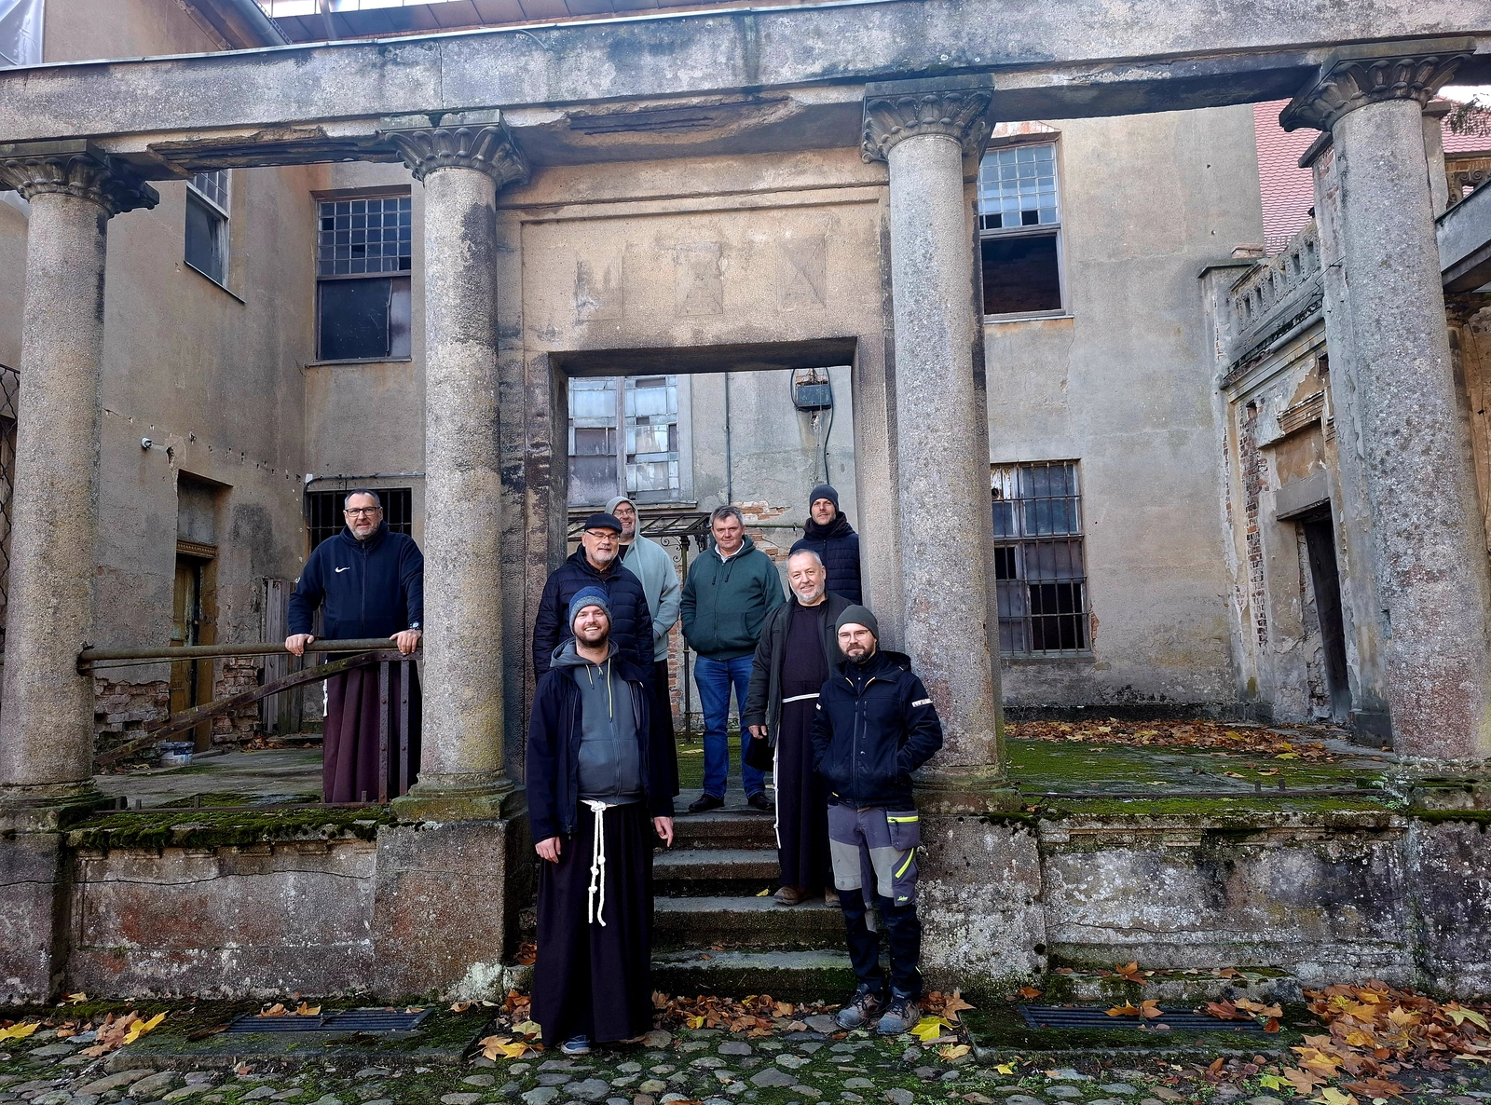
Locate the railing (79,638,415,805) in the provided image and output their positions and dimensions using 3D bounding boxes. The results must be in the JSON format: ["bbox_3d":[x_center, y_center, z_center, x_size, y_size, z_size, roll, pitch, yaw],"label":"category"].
[{"bbox_3d":[-2.612,0.909,5.209,1.858,0.869,0.071,-2,-6,4],"label":"railing"}]

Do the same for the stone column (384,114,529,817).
[{"bbox_3d":[-1.511,-0.456,5.284,0.636,3.611,0.636,-2,-6,4],"label":"stone column"}]

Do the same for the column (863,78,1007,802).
[{"bbox_3d":[1.003,-0.548,5.094,0.636,3.611,0.636,-2,-6,4],"label":"column"}]

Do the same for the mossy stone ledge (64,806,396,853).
[{"bbox_3d":[-2.562,1.404,5.096,1.656,0.131,0.374,-2,-6,4],"label":"mossy stone ledge"}]

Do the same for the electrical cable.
[{"bbox_3d":[0.977,-1.323,11.540,0.130,1.150,0.040,-2,-6,4],"label":"electrical cable"}]

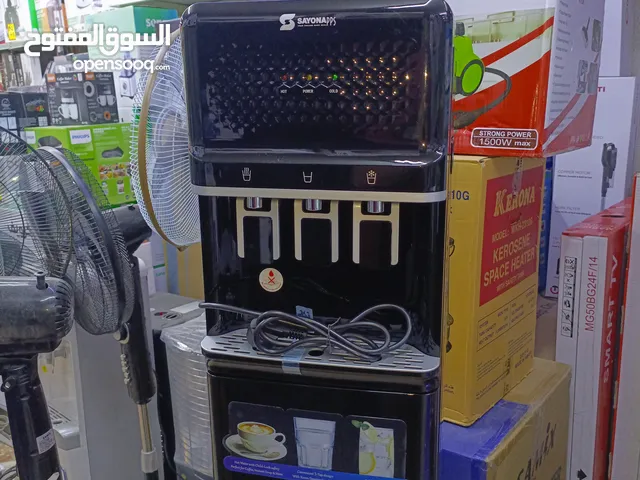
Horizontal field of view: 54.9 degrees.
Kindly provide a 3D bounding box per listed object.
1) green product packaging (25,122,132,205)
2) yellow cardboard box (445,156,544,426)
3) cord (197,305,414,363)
[{"bbox_3d":[-0.872,-0.277,2.309,0.235,0.290,0.322,6,14,29],"label":"green product packaging"},{"bbox_3d":[0.254,0.060,1.367,0.345,0.505,0.345,9,15,37],"label":"yellow cardboard box"},{"bbox_3d":[-0.027,0.110,0.848,0.300,0.056,0.105,3,13,14],"label":"cord"}]

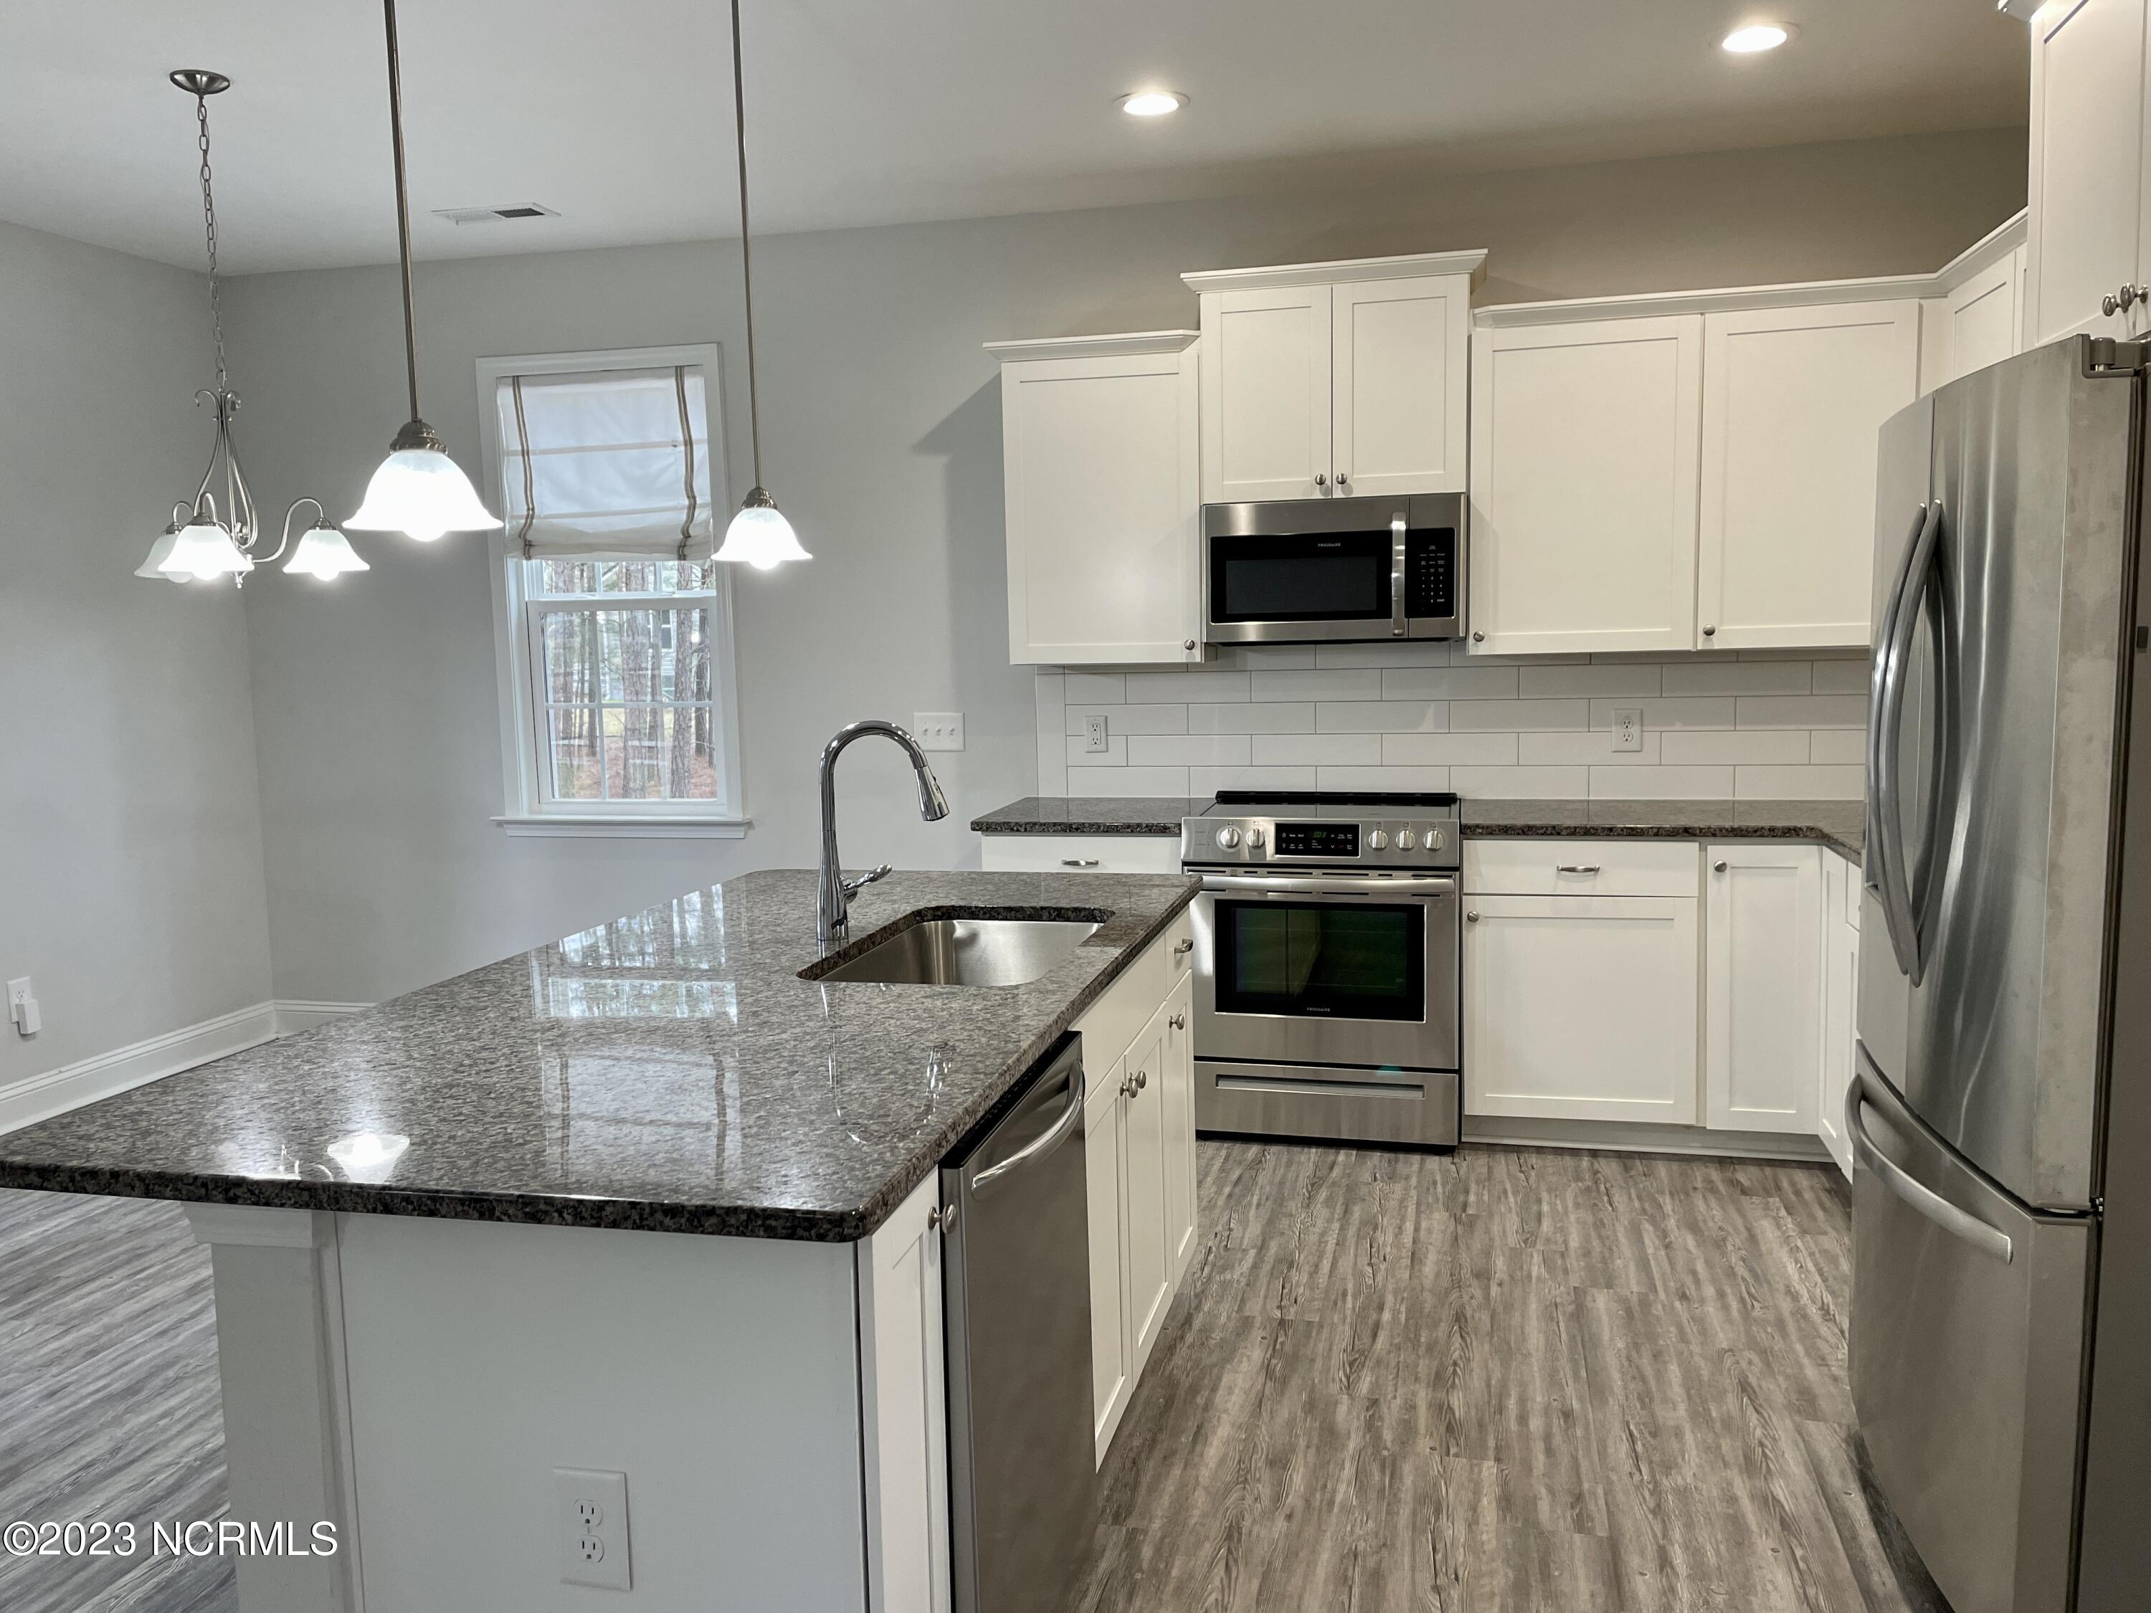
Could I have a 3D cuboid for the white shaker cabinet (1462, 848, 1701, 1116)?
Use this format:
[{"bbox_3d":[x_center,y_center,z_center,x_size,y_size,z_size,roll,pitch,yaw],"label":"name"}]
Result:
[{"bbox_3d":[1.435,0.443,4.654,0.618,0.776,0.635,0,7,14],"label":"white shaker cabinet"}]

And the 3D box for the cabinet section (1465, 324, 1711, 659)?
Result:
[{"bbox_3d":[1.454,-0.901,4.652,0.611,0.905,0.331,0,7,14],"label":"cabinet section"}]

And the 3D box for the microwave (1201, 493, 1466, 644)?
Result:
[{"bbox_3d":[0.779,-0.693,4.807,0.754,0.412,0.400,0,7,14],"label":"microwave"}]

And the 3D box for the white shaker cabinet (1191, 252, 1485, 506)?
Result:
[{"bbox_3d":[0.773,-1.225,4.761,0.850,0.650,0.370,0,7,14],"label":"white shaker cabinet"}]

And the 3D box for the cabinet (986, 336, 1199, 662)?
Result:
[{"bbox_3d":[0.099,-0.924,4.970,0.640,0.961,0.365,0,7,14],"label":"cabinet"}]

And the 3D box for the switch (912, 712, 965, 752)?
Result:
[{"bbox_3d":[-0.448,-0.245,5.371,0.167,0.126,0.014,0,7,14],"label":"switch"}]

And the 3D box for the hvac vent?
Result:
[{"bbox_3d":[-1.800,-1.841,5.021,0.357,0.024,0.160,0,7,14],"label":"hvac vent"}]

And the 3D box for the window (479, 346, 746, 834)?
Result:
[{"bbox_3d":[-1.612,-0.722,5.624,0.983,1.672,0.105,0,7,14],"label":"window"}]

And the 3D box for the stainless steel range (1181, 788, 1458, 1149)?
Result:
[{"bbox_3d":[0.753,0.463,4.779,0.759,0.942,0.690,0,7,14],"label":"stainless steel range"}]

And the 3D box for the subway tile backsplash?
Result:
[{"bbox_3d":[1.239,-0.261,4.942,2.822,0.481,0.014,0,7,14],"label":"subway tile backsplash"}]

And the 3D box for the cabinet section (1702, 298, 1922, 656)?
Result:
[{"bbox_3d":[2.013,-0.899,4.509,0.535,0.905,0.331,0,7,14],"label":"cabinet section"}]

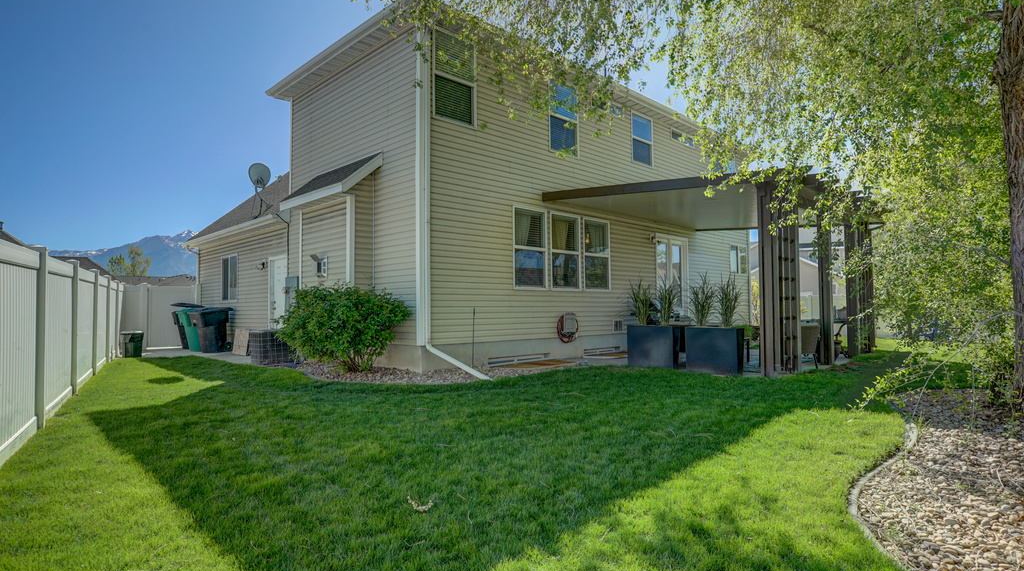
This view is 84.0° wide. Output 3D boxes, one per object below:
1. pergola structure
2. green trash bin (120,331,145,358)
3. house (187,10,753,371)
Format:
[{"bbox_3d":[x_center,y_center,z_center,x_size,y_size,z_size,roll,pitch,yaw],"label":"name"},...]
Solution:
[{"bbox_3d":[4.599,-0.182,11.639,6.400,3.320,4.950,2,-3,-44],"label":"pergola structure"},{"bbox_3d":[-8.572,1.334,12.927,0.460,0.630,0.420,2,-3,-44],"label":"green trash bin"},{"bbox_3d":[-1.071,-1.800,17.620,13.500,7.200,12.400,2,-3,-44],"label":"house"}]

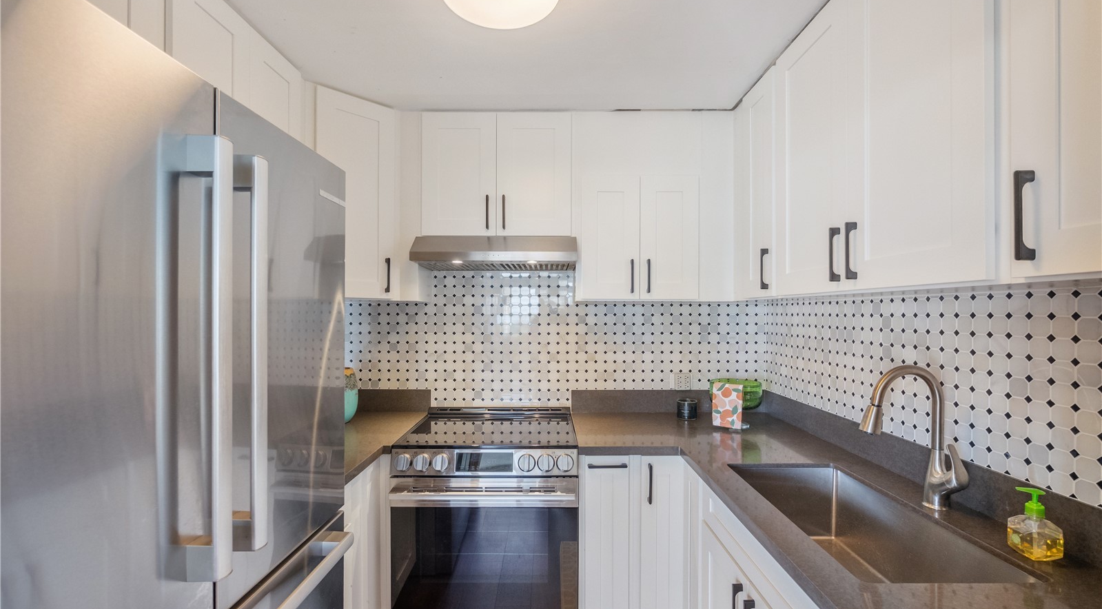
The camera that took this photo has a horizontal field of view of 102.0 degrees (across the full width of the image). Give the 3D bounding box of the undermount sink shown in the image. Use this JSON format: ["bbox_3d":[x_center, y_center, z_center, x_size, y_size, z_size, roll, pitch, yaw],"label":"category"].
[{"bbox_3d":[0.810,0.690,1.224,0.380,0.240,0.715,0,-1,0],"label":"undermount sink"}]

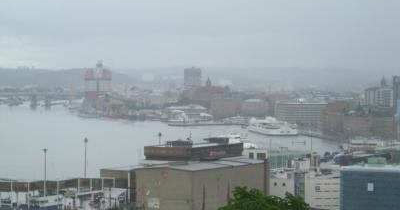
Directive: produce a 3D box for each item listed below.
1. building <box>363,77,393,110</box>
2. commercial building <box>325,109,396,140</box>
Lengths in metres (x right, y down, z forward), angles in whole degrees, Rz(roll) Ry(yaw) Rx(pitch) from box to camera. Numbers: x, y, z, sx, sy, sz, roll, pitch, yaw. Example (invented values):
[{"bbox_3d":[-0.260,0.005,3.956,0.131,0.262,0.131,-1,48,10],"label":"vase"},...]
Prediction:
[{"bbox_3d":[195.381,-11.569,1450.121,30.000,34.000,24.000,0,1,10],"label":"building"},{"bbox_3d":[153.167,16.956,1265.732,64.000,26.500,25.000,1,2,30],"label":"commercial building"}]

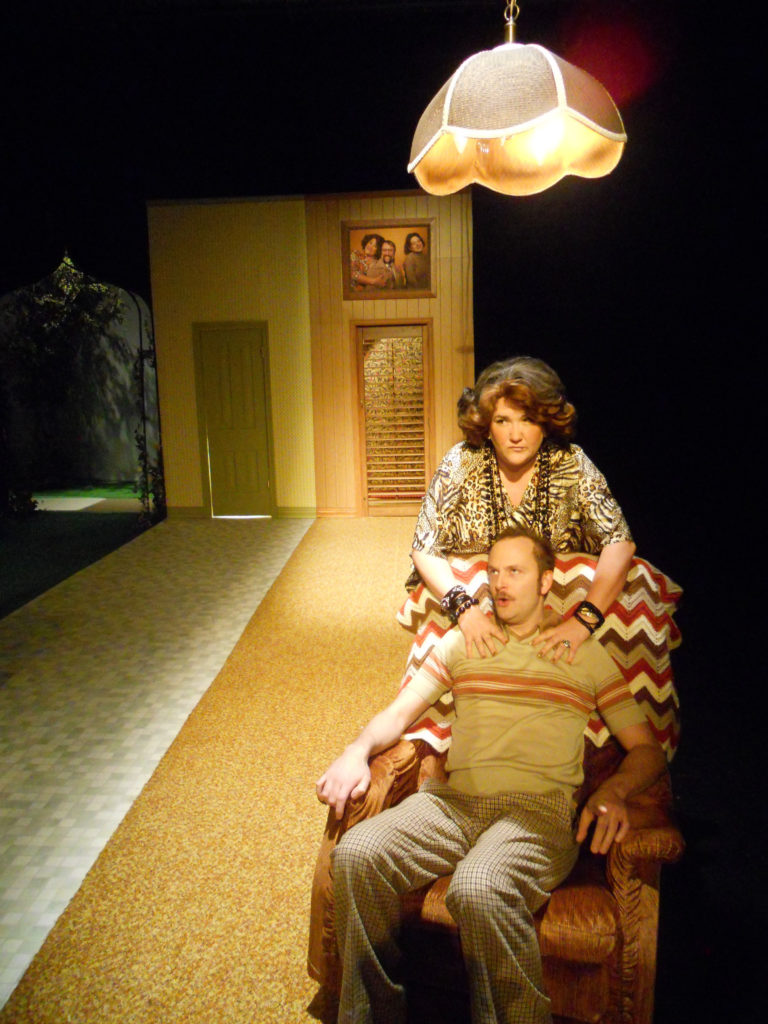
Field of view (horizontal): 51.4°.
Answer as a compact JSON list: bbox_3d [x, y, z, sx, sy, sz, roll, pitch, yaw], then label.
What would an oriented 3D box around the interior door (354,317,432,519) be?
[{"bbox_3d":[0.097,-0.922,8.267,0.703,1.977,0.050,-1,10,3],"label":"interior door"}]

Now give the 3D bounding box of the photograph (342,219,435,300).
[{"bbox_3d":[0.051,-2.519,7.973,0.940,0.764,0.040,-1,10,3],"label":"photograph"}]

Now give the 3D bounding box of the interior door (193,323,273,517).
[{"bbox_3d":[-1.544,-0.927,8.341,0.710,2.013,0.050,-1,10,3],"label":"interior door"}]

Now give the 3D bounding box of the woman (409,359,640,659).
[{"bbox_3d":[0.408,0.303,2.377,0.600,1.500,0.700,0,10,10],"label":"woman"}]

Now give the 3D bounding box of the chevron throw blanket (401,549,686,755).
[{"bbox_3d":[0.430,0.400,2.282,0.750,0.560,0.400,1,10,13],"label":"chevron throw blanket"}]

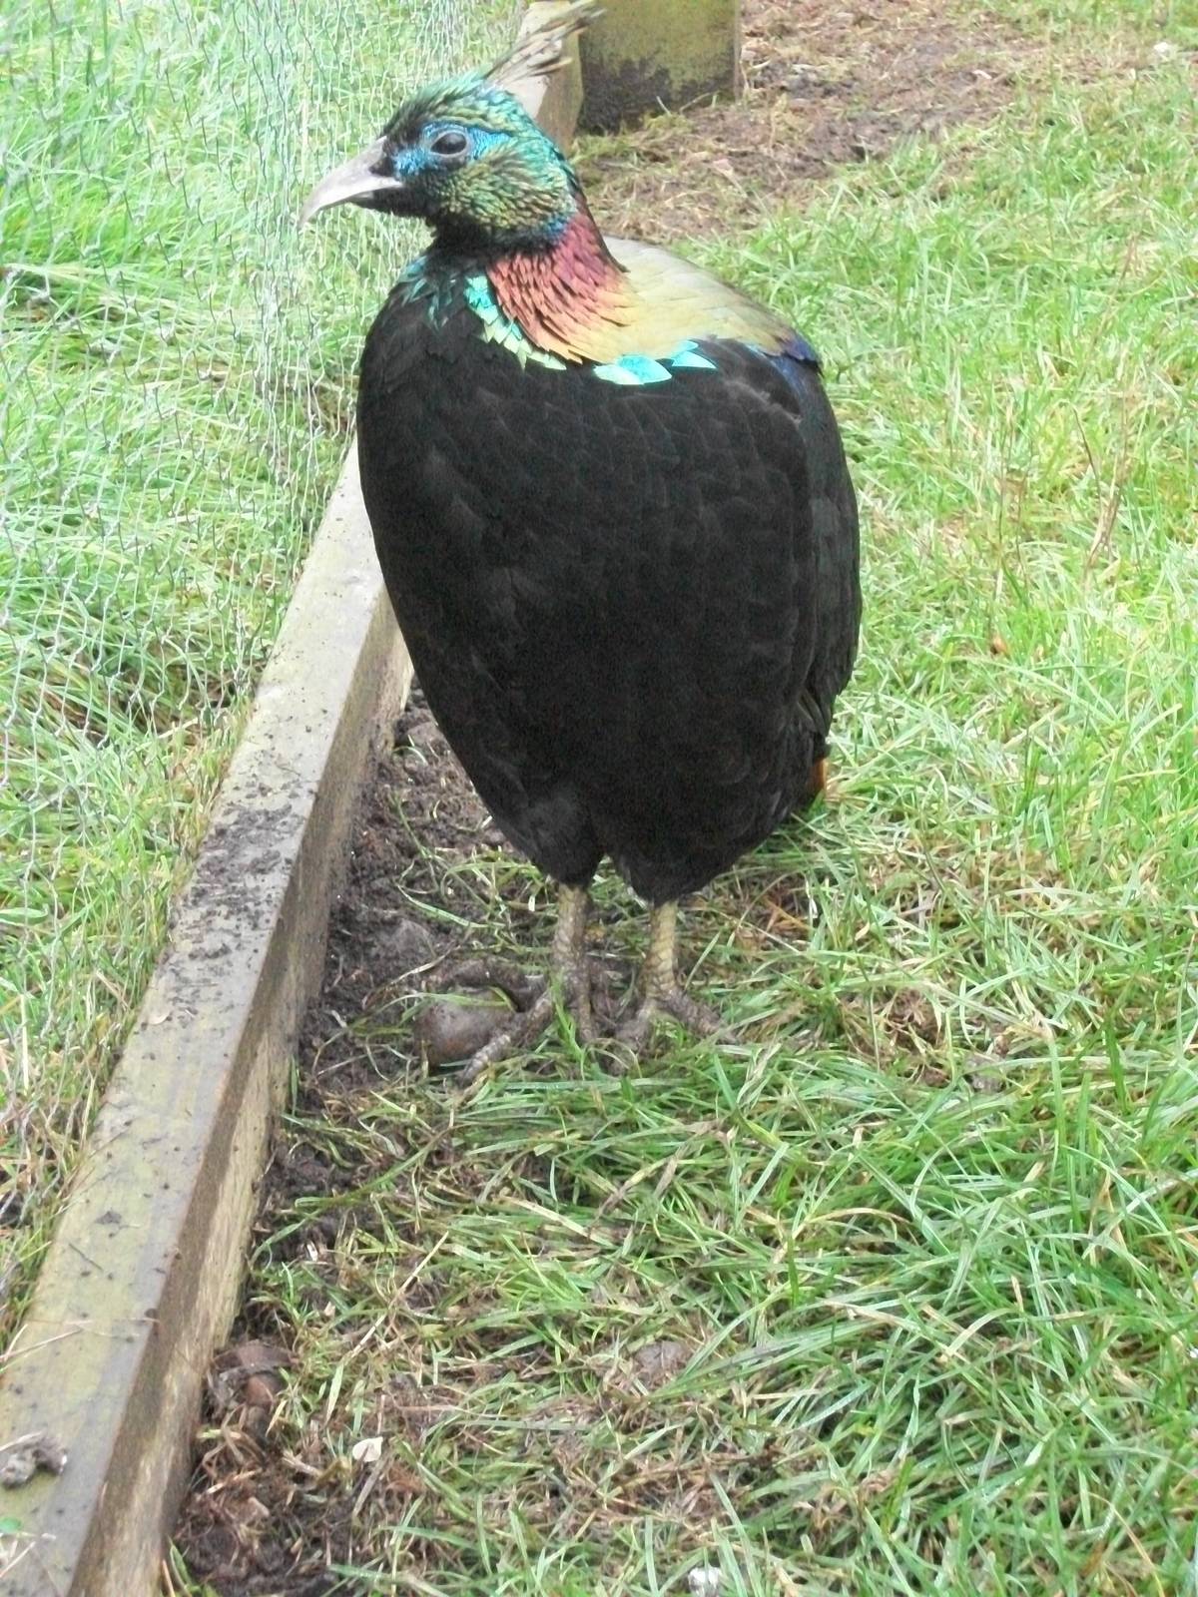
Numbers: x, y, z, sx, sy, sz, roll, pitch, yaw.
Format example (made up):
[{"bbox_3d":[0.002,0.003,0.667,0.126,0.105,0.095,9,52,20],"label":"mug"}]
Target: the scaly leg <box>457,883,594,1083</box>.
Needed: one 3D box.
[{"bbox_3d":[-0.030,0.075,1.510,0.052,0.067,0.072,14,25,32],"label":"scaly leg"}]

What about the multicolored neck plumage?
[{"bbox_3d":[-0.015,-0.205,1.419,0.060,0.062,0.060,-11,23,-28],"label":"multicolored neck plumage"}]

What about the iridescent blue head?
[{"bbox_3d":[-0.062,-0.245,1.371,0.106,0.064,0.050,-3,21,-7],"label":"iridescent blue head"}]

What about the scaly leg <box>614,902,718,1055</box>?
[{"bbox_3d":[0.027,0.076,1.517,0.046,0.060,0.055,4,21,11],"label":"scaly leg"}]

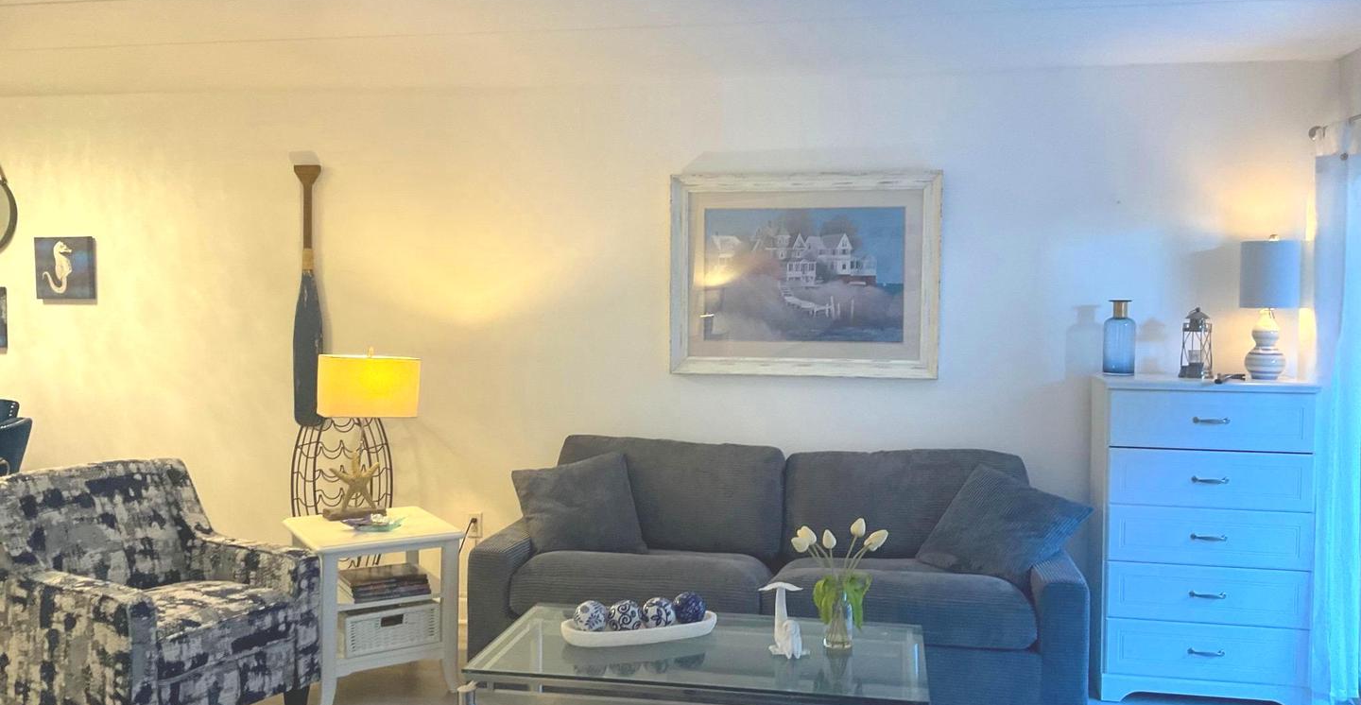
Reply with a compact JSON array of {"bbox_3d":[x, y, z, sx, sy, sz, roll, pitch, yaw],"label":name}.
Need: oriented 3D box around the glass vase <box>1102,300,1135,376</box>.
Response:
[{"bbox_3d":[1.708,-0.056,4.440,0.126,0.294,0.126,1,2,10],"label":"glass vase"}]

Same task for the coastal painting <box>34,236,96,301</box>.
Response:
[{"bbox_3d":[-2.985,-0.407,5.535,0.295,0.297,0.037,1,3,11],"label":"coastal painting"}]

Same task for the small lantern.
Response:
[{"bbox_3d":[1.994,-0.035,4.414,0.126,0.277,0.126,1,3,11],"label":"small lantern"}]

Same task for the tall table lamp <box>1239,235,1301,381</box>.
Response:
[{"bbox_3d":[2.227,-0.166,4.318,0.232,0.549,0.232,1,2,10],"label":"tall table lamp"}]

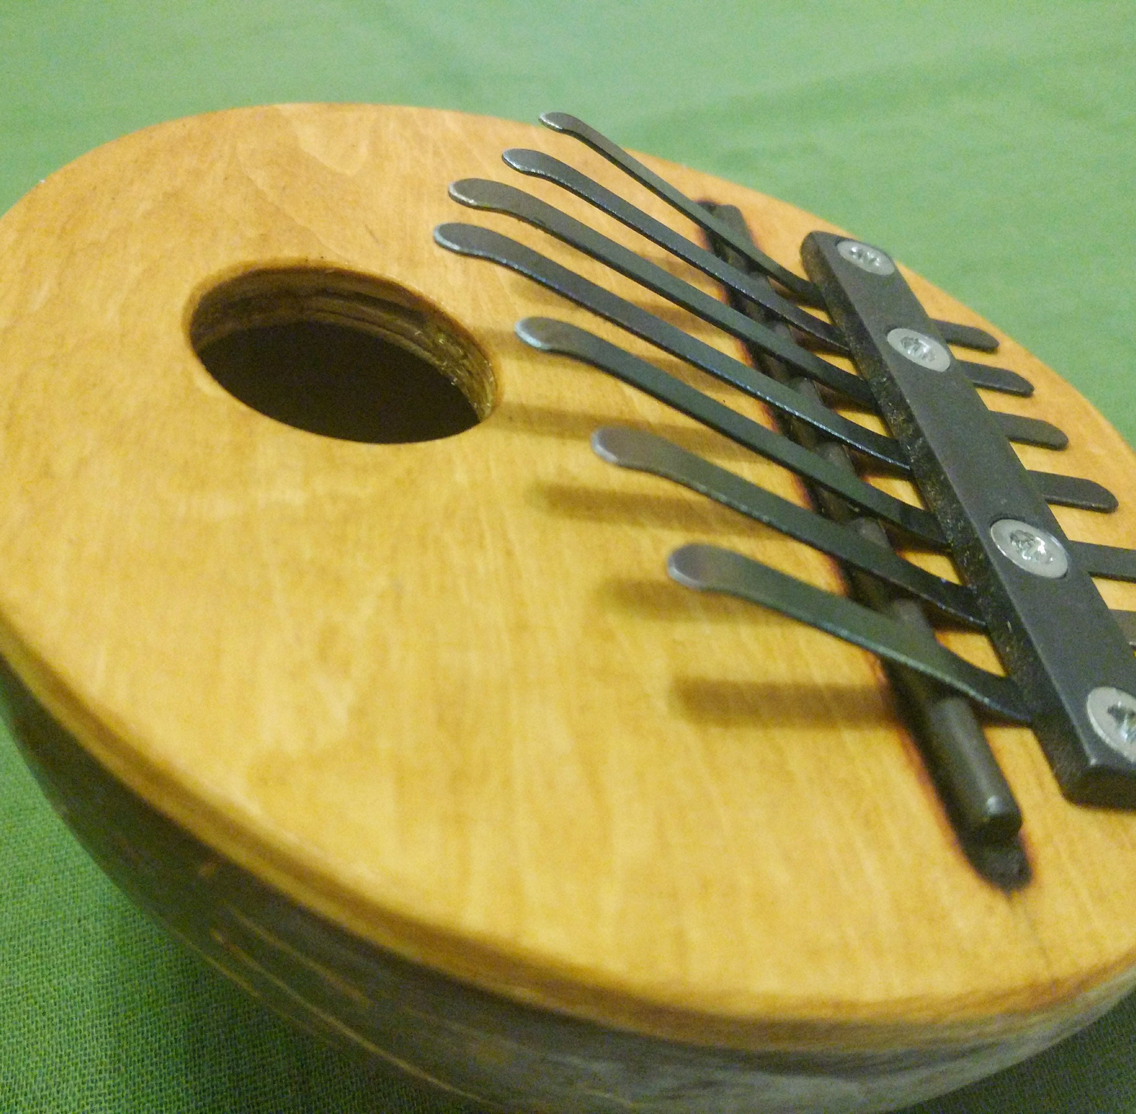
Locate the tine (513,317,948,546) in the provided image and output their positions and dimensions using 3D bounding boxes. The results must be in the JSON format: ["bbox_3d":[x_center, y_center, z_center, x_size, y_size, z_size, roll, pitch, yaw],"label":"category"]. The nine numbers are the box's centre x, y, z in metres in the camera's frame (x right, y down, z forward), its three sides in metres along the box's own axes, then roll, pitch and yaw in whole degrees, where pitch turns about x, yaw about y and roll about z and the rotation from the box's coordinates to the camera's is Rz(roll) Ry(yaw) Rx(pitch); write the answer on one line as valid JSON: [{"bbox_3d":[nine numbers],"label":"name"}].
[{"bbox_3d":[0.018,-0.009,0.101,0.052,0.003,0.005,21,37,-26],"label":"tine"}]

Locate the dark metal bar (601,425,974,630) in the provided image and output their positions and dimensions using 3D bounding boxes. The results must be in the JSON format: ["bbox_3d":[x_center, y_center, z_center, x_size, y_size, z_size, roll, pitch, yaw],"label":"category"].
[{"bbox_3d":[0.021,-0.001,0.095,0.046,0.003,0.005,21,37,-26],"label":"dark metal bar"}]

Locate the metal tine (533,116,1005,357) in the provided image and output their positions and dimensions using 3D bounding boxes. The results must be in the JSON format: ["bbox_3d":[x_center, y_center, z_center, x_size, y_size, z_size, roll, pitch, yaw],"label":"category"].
[{"bbox_3d":[0.023,-0.033,0.133,0.062,0.006,0.005,20,38,-23],"label":"metal tine"}]

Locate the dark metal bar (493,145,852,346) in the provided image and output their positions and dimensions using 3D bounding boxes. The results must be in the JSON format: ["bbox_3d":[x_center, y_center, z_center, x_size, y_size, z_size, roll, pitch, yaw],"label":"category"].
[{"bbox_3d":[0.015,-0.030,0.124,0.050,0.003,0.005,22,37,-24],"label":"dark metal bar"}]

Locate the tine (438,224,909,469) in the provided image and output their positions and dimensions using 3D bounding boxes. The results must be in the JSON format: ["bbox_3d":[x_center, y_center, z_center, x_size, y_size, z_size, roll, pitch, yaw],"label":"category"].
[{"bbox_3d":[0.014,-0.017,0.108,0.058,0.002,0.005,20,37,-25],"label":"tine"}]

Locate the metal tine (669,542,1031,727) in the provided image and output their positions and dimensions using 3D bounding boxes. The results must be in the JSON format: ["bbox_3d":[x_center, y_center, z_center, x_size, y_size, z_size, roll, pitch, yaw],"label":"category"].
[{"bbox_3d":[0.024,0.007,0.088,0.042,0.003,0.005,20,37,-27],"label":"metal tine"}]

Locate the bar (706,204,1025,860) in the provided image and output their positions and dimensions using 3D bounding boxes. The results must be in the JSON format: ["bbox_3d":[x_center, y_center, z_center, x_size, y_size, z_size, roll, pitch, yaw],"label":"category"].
[{"bbox_3d":[0.025,-0.011,0.115,0.004,0.004,0.088,8,41,-16],"label":"bar"}]

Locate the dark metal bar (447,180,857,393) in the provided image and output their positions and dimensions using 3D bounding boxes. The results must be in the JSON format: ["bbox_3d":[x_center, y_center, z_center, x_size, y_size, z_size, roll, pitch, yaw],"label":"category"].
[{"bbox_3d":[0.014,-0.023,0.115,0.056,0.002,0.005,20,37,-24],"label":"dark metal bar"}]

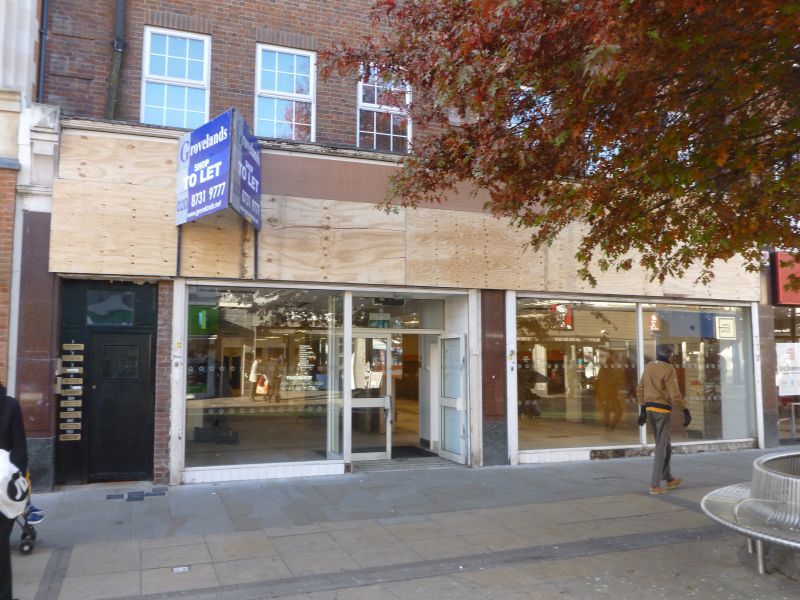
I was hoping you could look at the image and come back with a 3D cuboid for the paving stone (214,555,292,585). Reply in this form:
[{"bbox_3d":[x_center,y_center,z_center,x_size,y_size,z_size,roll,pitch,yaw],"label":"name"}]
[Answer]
[{"bbox_3d":[-1.228,2.256,5.346,0.566,0.050,0.568,2,-4,-22],"label":"paving stone"}]

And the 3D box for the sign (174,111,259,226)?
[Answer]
[{"bbox_3d":[-2.244,-1.630,8.264,1.109,1.192,1.349,2,-5,-20],"label":"sign"}]

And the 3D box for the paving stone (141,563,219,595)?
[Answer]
[{"bbox_3d":[-1.762,2.240,5.155,0.563,0.050,0.572,2,-4,-22],"label":"paving stone"}]

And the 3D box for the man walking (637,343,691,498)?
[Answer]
[{"bbox_3d":[3.443,1.530,8.473,0.600,1.881,0.520,2,-5,-22],"label":"man walking"}]

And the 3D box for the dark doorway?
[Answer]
[{"bbox_3d":[-3.678,1.419,8.626,0.780,1.940,0.100,2,-5,-20],"label":"dark doorway"}]

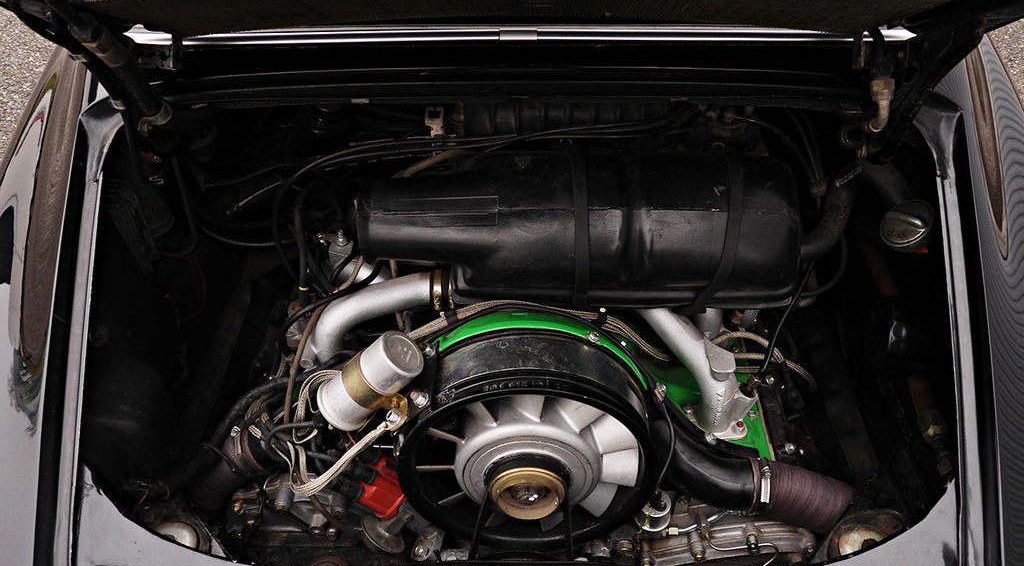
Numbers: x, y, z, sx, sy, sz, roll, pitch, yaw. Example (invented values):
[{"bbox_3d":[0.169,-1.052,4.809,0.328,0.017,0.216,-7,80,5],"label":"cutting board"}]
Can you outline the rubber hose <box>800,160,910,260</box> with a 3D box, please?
[{"bbox_3d":[0.420,-0.093,1.032,0.135,0.100,0.105,0,39,0],"label":"rubber hose"}]

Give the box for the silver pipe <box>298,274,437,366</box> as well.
[{"bbox_3d":[-0.178,0.048,1.013,0.165,0.140,0.100,0,39,0],"label":"silver pipe"}]

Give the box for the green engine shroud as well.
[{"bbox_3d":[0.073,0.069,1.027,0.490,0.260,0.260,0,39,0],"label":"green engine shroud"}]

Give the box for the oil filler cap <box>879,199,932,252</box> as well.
[{"bbox_3d":[0.476,-0.068,1.000,0.064,0.030,0.064,-34,26,25],"label":"oil filler cap"}]

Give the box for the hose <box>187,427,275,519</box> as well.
[{"bbox_3d":[-0.333,0.225,0.986,0.095,0.110,0.090,0,39,0],"label":"hose"}]

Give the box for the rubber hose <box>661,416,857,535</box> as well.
[{"bbox_3d":[0.288,0.223,0.981,0.235,0.145,0.115,0,39,0],"label":"rubber hose"}]

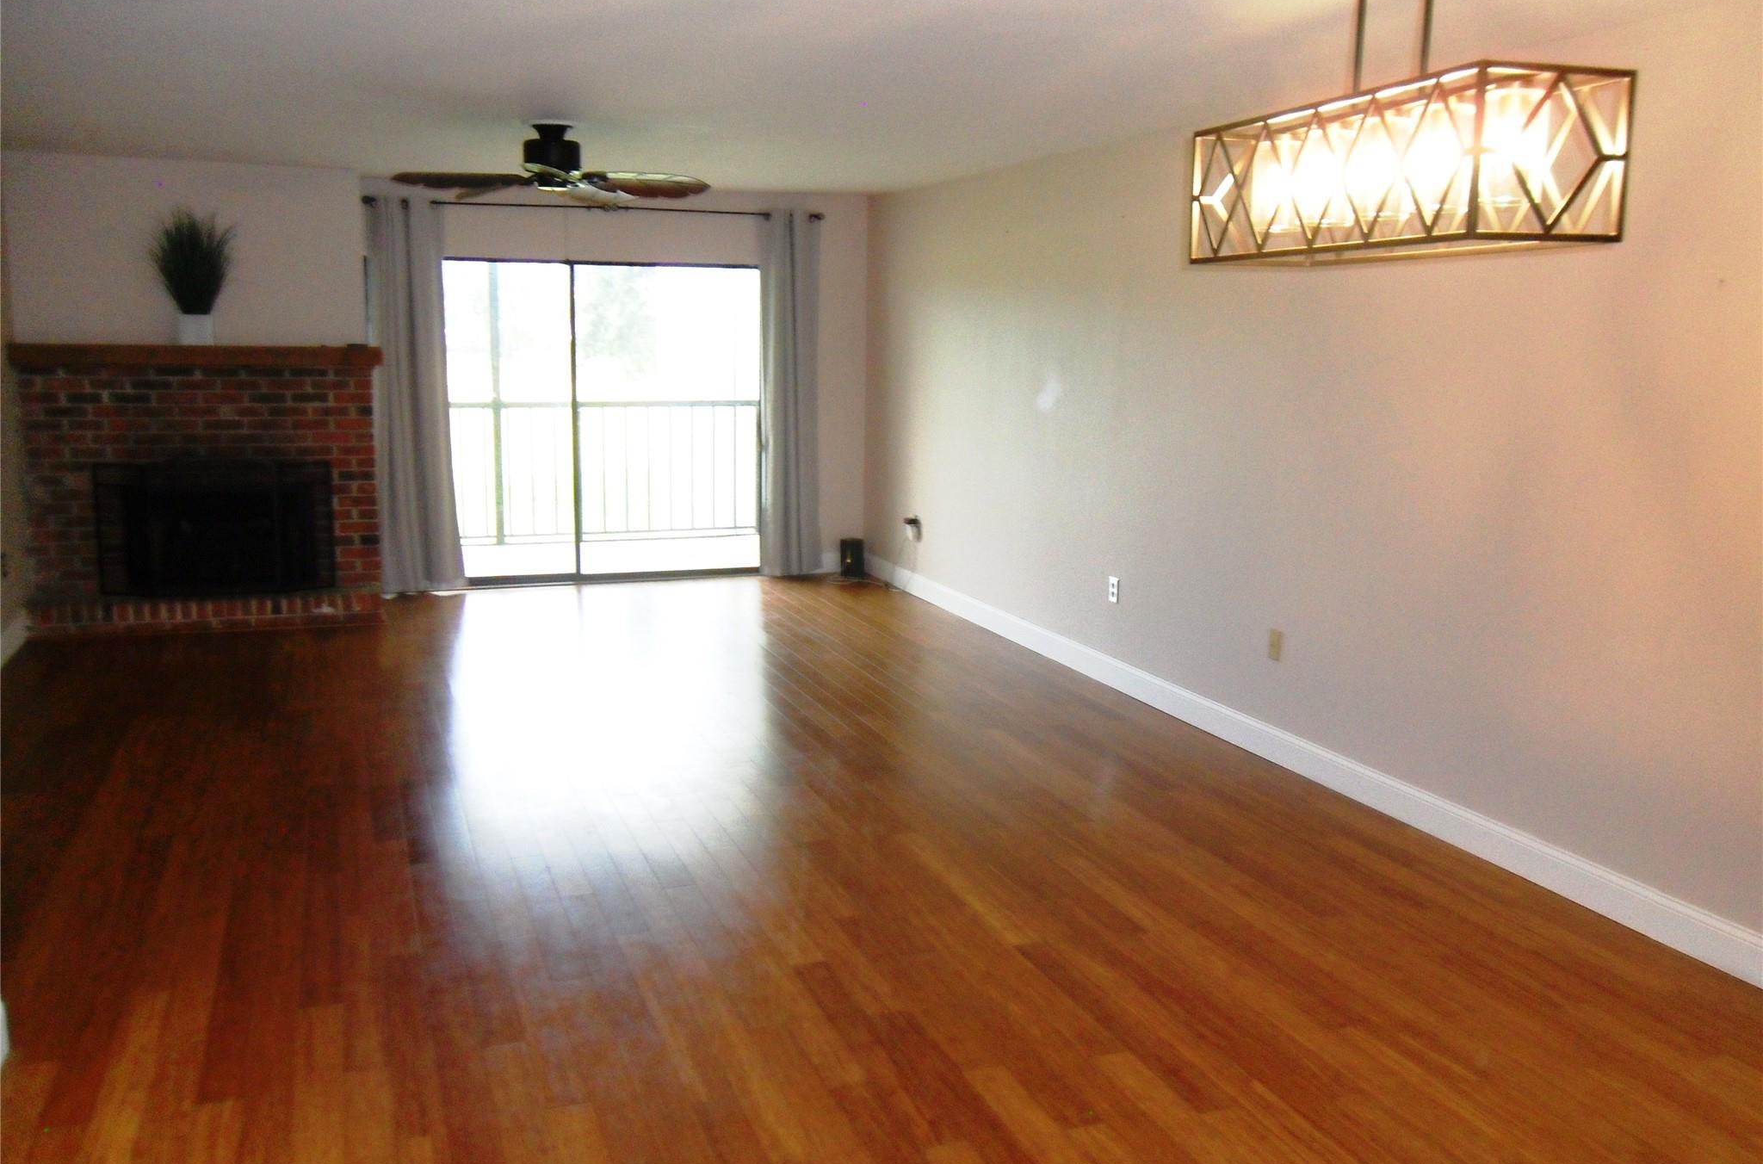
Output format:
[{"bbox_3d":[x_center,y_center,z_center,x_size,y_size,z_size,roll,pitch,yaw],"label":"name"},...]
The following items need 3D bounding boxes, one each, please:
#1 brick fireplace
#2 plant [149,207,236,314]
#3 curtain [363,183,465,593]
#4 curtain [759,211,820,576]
[{"bbox_3d":[-3.488,-0.500,7.421,1.725,1.438,0.460,-3,11,-21],"label":"brick fireplace"},{"bbox_3d":[-3.524,-1.641,7.311,0.396,0.531,0.396,-3,11,-21],"label":"plant"},{"bbox_3d":[-2.746,-1.065,8.383,0.460,2.298,0.135,-3,11,-21],"label":"curtain"},{"bbox_3d":[-0.572,-1.197,9.201,0.420,2.322,0.135,-3,11,-21],"label":"curtain"}]

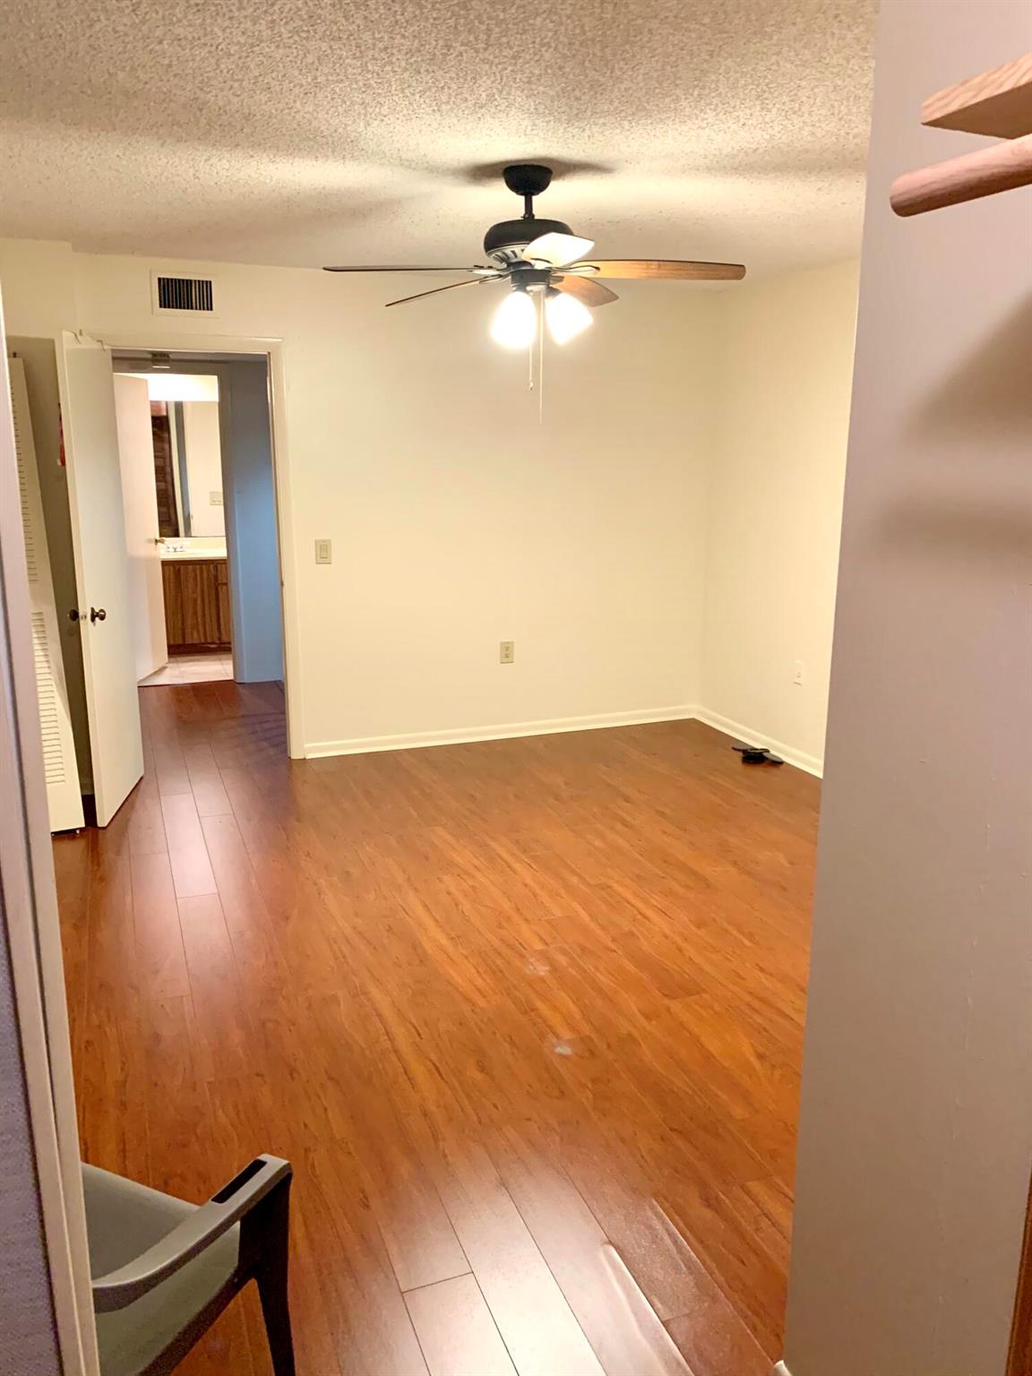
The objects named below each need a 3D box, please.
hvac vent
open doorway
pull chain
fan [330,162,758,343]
[{"bbox_3d":[-1.531,-1.823,4.786,0.290,0.190,0.030,-5,14,-21],"label":"hvac vent"},{"bbox_3d":[-1.541,-0.598,5.125,0.720,2.040,0.120,-5,14,-21],"label":"open doorway"},{"bbox_3d":[0.084,-1.067,3.355,0.015,0.410,0.015,-5,14,-21],"label":"pull chain"},{"bbox_3d":[0.011,-1.363,3.266,1.320,0.530,1.320,-5,14,-21],"label":"fan"}]

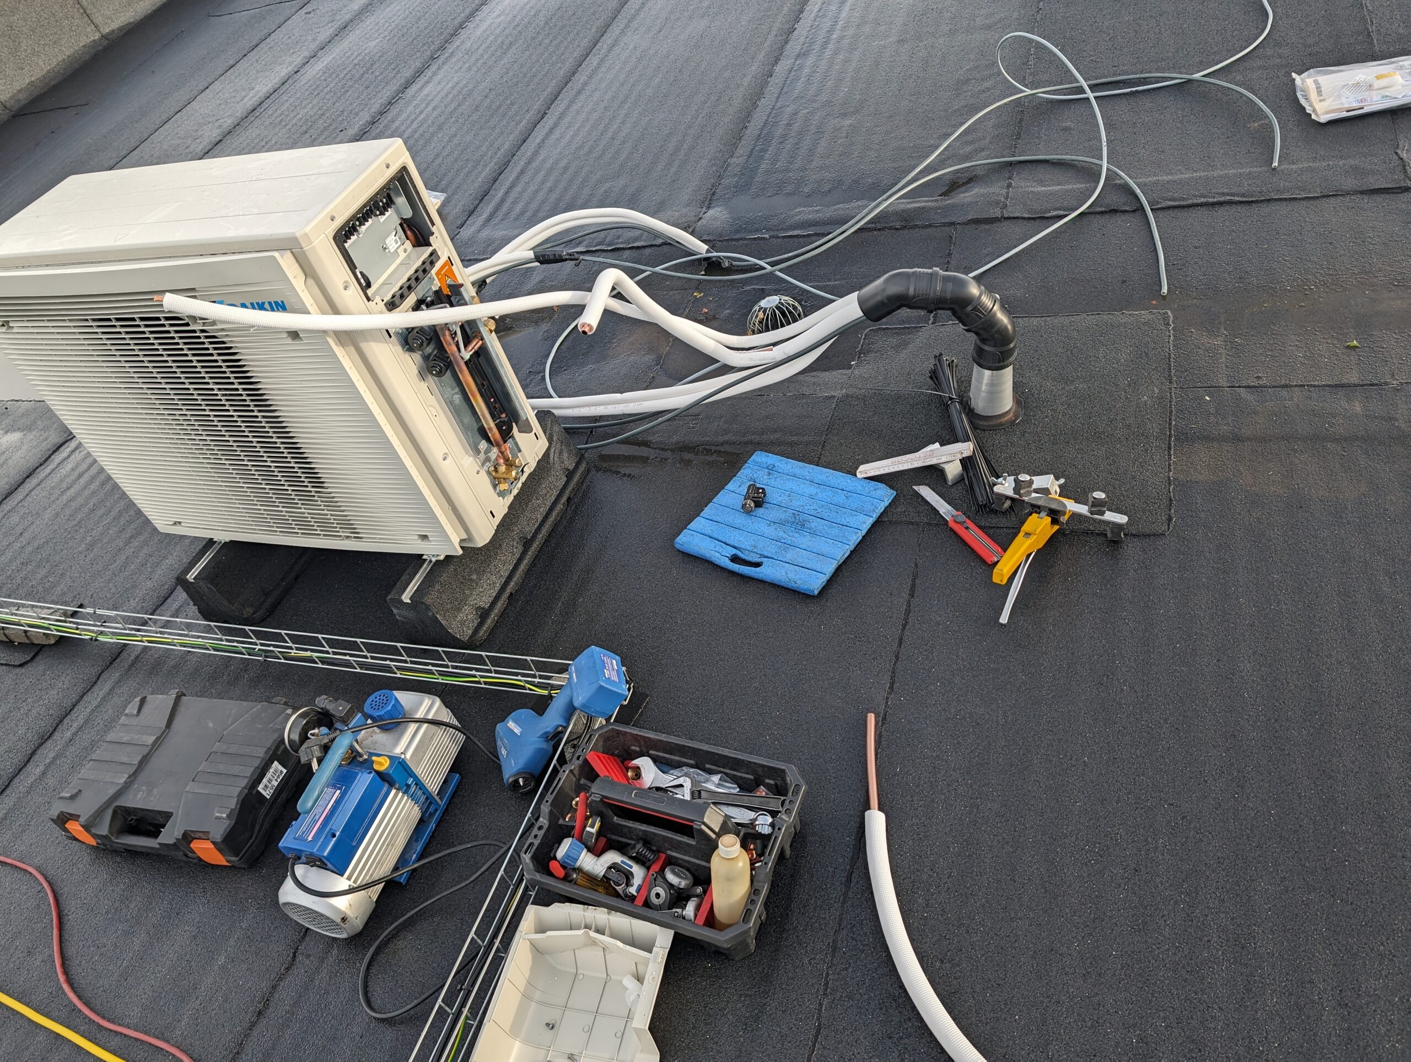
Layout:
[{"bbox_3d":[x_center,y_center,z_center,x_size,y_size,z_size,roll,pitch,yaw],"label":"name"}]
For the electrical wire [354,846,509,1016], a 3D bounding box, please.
[{"bbox_3d":[-0.424,0.645,1.565,0.292,0.039,0.186,-25,43,-7],"label":"electrical wire"}]

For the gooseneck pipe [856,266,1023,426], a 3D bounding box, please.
[{"bbox_3d":[0.494,-0.419,2.125,0.385,0.333,0.120,22,56,35],"label":"gooseneck pipe"}]

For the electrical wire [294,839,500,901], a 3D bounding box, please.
[{"bbox_3d":[-0.502,0.543,1.603,0.313,0.144,0.078,-19,43,0],"label":"electrical wire"}]

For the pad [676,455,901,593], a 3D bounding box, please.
[{"bbox_3d":[0.166,-0.026,2.058,0.352,0.028,0.304,20,55,34],"label":"pad"}]

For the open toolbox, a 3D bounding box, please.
[{"bbox_3d":[-0.055,0.462,1.503,0.390,0.205,0.282,8,49,26],"label":"open toolbox"}]

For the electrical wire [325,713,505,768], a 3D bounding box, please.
[{"bbox_3d":[-0.502,0.376,1.702,0.250,0.175,0.040,-12,43,7],"label":"electrical wire"}]

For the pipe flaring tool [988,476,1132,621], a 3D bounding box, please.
[{"bbox_3d":[0.604,0.026,1.797,0.255,0.104,0.315,18,54,33],"label":"pipe flaring tool"}]

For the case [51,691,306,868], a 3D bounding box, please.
[{"bbox_3d":[-0.990,0.473,1.892,0.415,0.102,0.292,0,46,19],"label":"case"}]

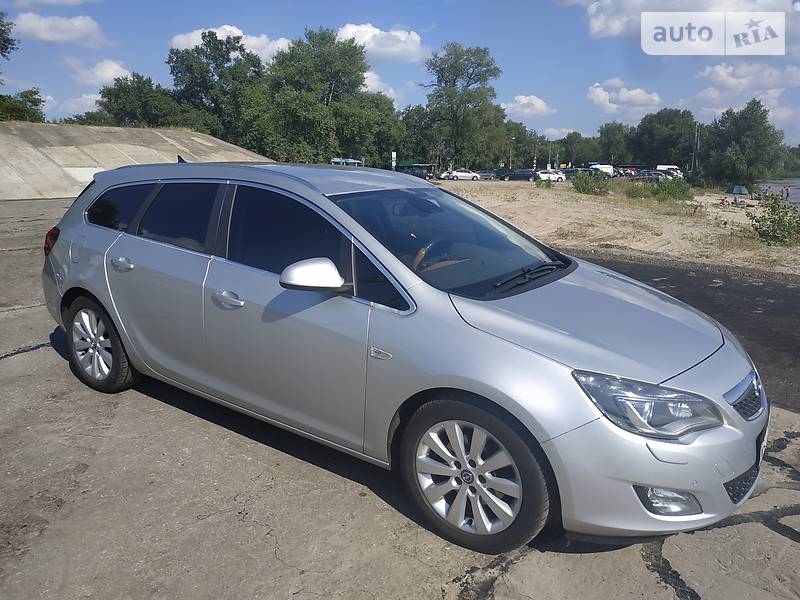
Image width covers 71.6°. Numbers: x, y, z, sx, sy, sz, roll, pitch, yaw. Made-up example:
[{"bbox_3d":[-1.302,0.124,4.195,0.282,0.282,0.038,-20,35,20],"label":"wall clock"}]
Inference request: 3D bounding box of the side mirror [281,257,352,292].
[{"bbox_3d":[-0.359,-0.119,2.330,0.160,0.150,0.240,10,16,32],"label":"side mirror"}]

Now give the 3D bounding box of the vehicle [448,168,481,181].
[{"bbox_3d":[8.159,-15.560,68.831,4.200,1.480,1.750,0,13,-3],"label":"vehicle"}]

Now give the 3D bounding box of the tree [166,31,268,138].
[{"bbox_3d":[-21.833,-23.856,66.000,12.100,15.700,11.500,-4,14,-17],"label":"tree"}]

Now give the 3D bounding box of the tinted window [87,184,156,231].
[{"bbox_3d":[-1.713,-0.569,3.353,0.580,0.310,0.070,11,-1,36],"label":"tinted window"}]

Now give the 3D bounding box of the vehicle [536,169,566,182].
[{"bbox_3d":[18.597,-15.177,68.000,4.100,1.520,1.780,5,14,16],"label":"vehicle"}]

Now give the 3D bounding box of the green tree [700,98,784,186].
[{"bbox_3d":[55.733,-25.392,90.000,14.300,14.800,13.000,9,16,30],"label":"green tree"}]

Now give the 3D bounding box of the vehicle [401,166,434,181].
[{"bbox_3d":[1.913,-15.416,67.812,4.400,1.650,1.800,0,13,-3],"label":"vehicle"}]

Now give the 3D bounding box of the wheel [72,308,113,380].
[{"bbox_3d":[-1.936,0.282,3.621,0.465,0.465,0.170,10,15,32],"label":"wheel"}]

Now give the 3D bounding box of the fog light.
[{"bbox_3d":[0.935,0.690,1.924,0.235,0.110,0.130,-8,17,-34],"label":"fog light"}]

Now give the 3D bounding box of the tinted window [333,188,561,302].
[{"bbox_3d":[0.313,-0.370,2.912,0.980,0.150,1.400,35,27,24],"label":"tinted window"}]

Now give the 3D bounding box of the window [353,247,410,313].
[{"bbox_3d":[-0.070,-0.097,2.275,0.305,0.235,0.035,10,-1,32],"label":"window"}]

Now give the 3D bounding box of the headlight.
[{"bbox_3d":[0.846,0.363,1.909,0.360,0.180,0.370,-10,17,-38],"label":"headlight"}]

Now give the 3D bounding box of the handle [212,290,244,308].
[{"bbox_3d":[-0.842,0.002,2.710,0.215,0.070,0.055,10,16,32],"label":"handle"}]

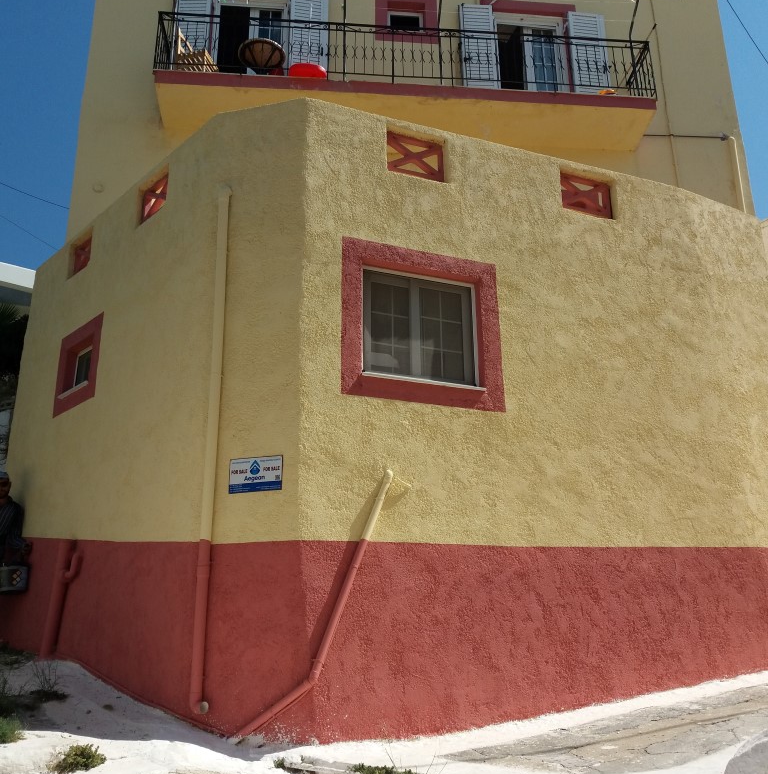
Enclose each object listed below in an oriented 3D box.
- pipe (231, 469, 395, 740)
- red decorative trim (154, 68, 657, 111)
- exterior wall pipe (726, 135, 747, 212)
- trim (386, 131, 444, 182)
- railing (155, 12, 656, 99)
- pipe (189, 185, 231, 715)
[{"bbox_3d":[-0.498,1.564,6.200,1.170,1.990,0.190,3,-19,-11],"label":"pipe"},{"bbox_3d":[0.381,-3.811,10.776,6.546,0.190,0.120,1,-19,-6],"label":"red decorative trim"},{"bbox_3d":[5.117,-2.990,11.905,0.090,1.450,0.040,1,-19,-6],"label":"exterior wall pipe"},{"bbox_3d":[0.275,-2.160,7.939,0.620,0.460,0.100,7,-20,-22],"label":"trim"},{"bbox_3d":[0.324,-4.238,11.400,6.608,0.937,0.910,1,-19,-6],"label":"railing"},{"bbox_3d":[-1.330,0.275,6.504,0.130,4.247,0.130,-12,-22,29],"label":"pipe"}]

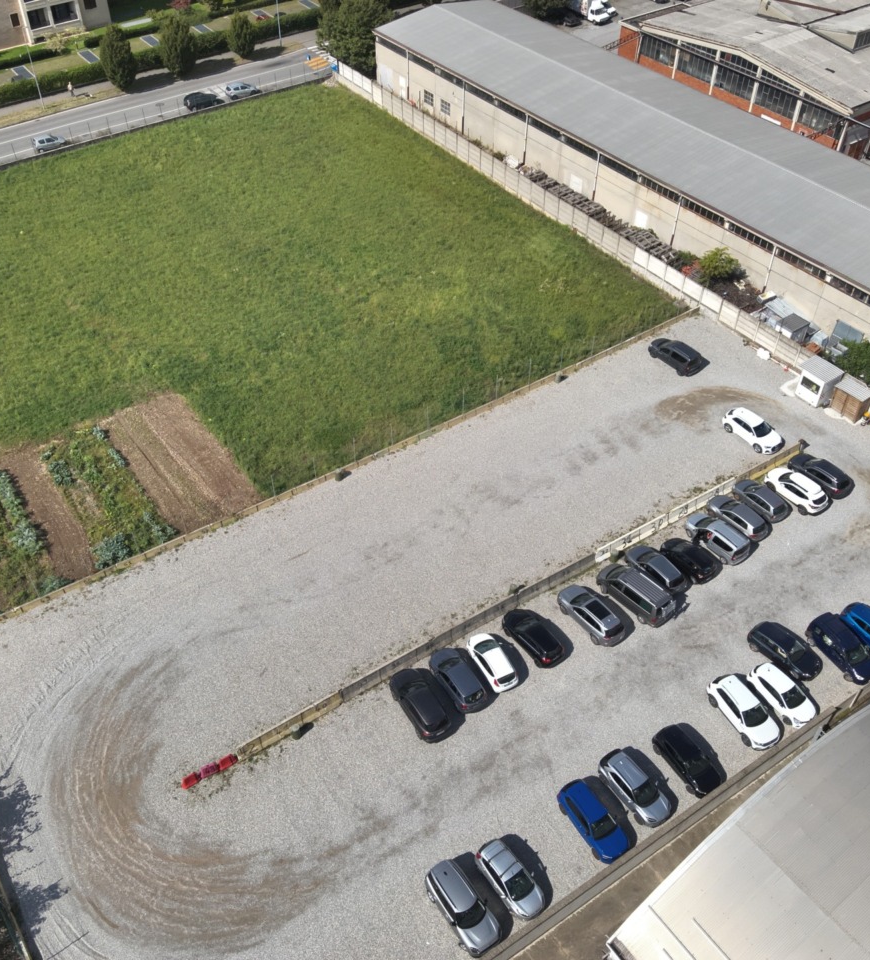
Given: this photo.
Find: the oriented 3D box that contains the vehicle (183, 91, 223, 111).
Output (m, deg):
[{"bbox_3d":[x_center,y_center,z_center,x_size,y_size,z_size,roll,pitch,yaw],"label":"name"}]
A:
[{"bbox_3d":[-29.283,-47.651,111.351,4.320,1.573,1.800,-29,51,-28],"label":"vehicle"}]

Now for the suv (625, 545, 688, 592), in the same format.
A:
[{"bbox_3d":[13.826,5.373,55.474,4.150,1.490,1.780,35,55,29],"label":"suv"}]

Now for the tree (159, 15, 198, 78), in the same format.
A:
[{"bbox_3d":[-31.520,-53.005,108.394,4.641,7.286,4.641,0,46,0],"label":"tree"}]

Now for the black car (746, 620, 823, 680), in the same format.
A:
[{"bbox_3d":[20.195,9.727,51.095,4.163,1.506,1.782,33,54,29],"label":"black car"}]

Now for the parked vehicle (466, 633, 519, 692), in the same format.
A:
[{"bbox_3d":[3.305,10.318,51.203,1.659,1.461,4.043,-18,47,-19],"label":"parked vehicle"}]

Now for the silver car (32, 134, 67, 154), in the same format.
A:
[{"bbox_3d":[-42.745,-37.306,98.022,3.410,1.433,1.507,-30,53,-27],"label":"silver car"}]

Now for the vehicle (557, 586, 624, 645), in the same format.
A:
[{"bbox_3d":[9.435,8.013,53.709,1.805,1.571,4.759,-25,49,-25],"label":"vehicle"}]

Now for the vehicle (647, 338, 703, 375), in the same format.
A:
[{"bbox_3d":[19.106,-10.031,70.381,1.860,1.670,4.580,-32,54,-27],"label":"vehicle"}]

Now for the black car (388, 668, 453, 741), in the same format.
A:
[{"bbox_3d":[-0.779,12.192,48.708,1.816,1.650,4.554,-24,50,-21],"label":"black car"}]

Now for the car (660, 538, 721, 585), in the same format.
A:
[{"bbox_3d":[16.095,4.922,55.918,1.760,1.450,4.000,-32,53,-28],"label":"car"}]

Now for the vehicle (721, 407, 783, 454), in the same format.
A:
[{"bbox_3d":[23.093,-3.605,64.369,1.815,1.453,4.510,-30,53,-27],"label":"vehicle"}]

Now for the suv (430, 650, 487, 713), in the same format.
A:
[{"bbox_3d":[1.317,11.102,50.254,1.759,1.560,4.282,-21,48,-22],"label":"suv"}]

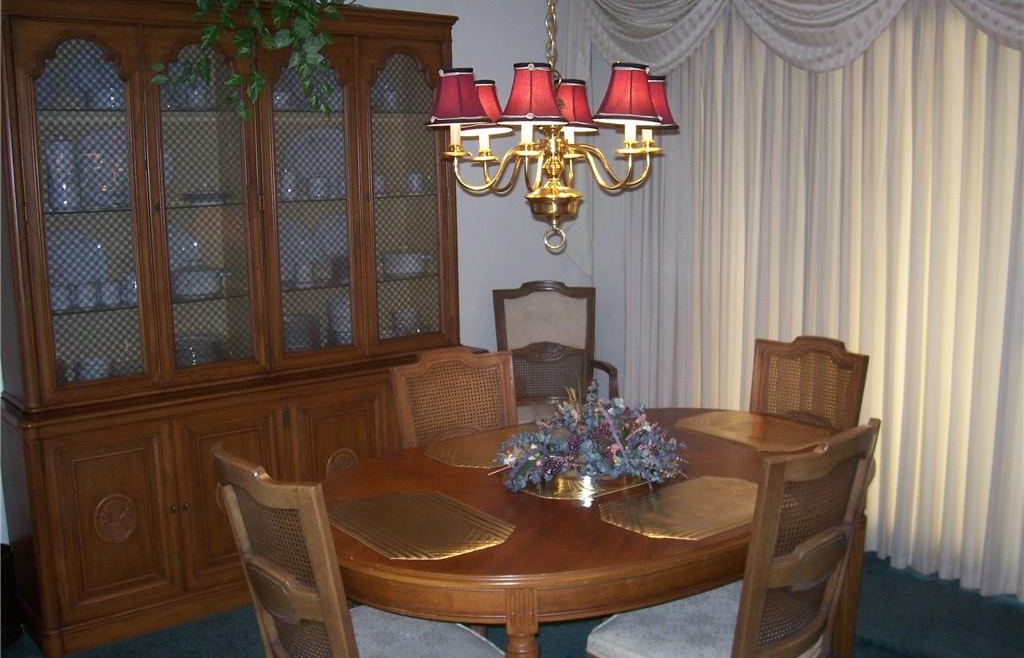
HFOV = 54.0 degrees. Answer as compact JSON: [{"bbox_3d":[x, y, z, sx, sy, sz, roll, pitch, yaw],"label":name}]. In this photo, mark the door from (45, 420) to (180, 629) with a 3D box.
[{"bbox_3d":[-1.260,0.608,3.194,0.416,0.632,0.025,-8,12,-38],"label":"door"}]

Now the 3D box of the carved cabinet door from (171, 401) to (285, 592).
[{"bbox_3d":[-0.944,0.566,3.443,0.418,0.632,0.025,-8,12,-38],"label":"carved cabinet door"}]

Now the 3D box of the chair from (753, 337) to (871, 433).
[{"bbox_3d":[0.773,0.520,3.117,0.540,0.985,0.510,-9,12,-40],"label":"chair"}]

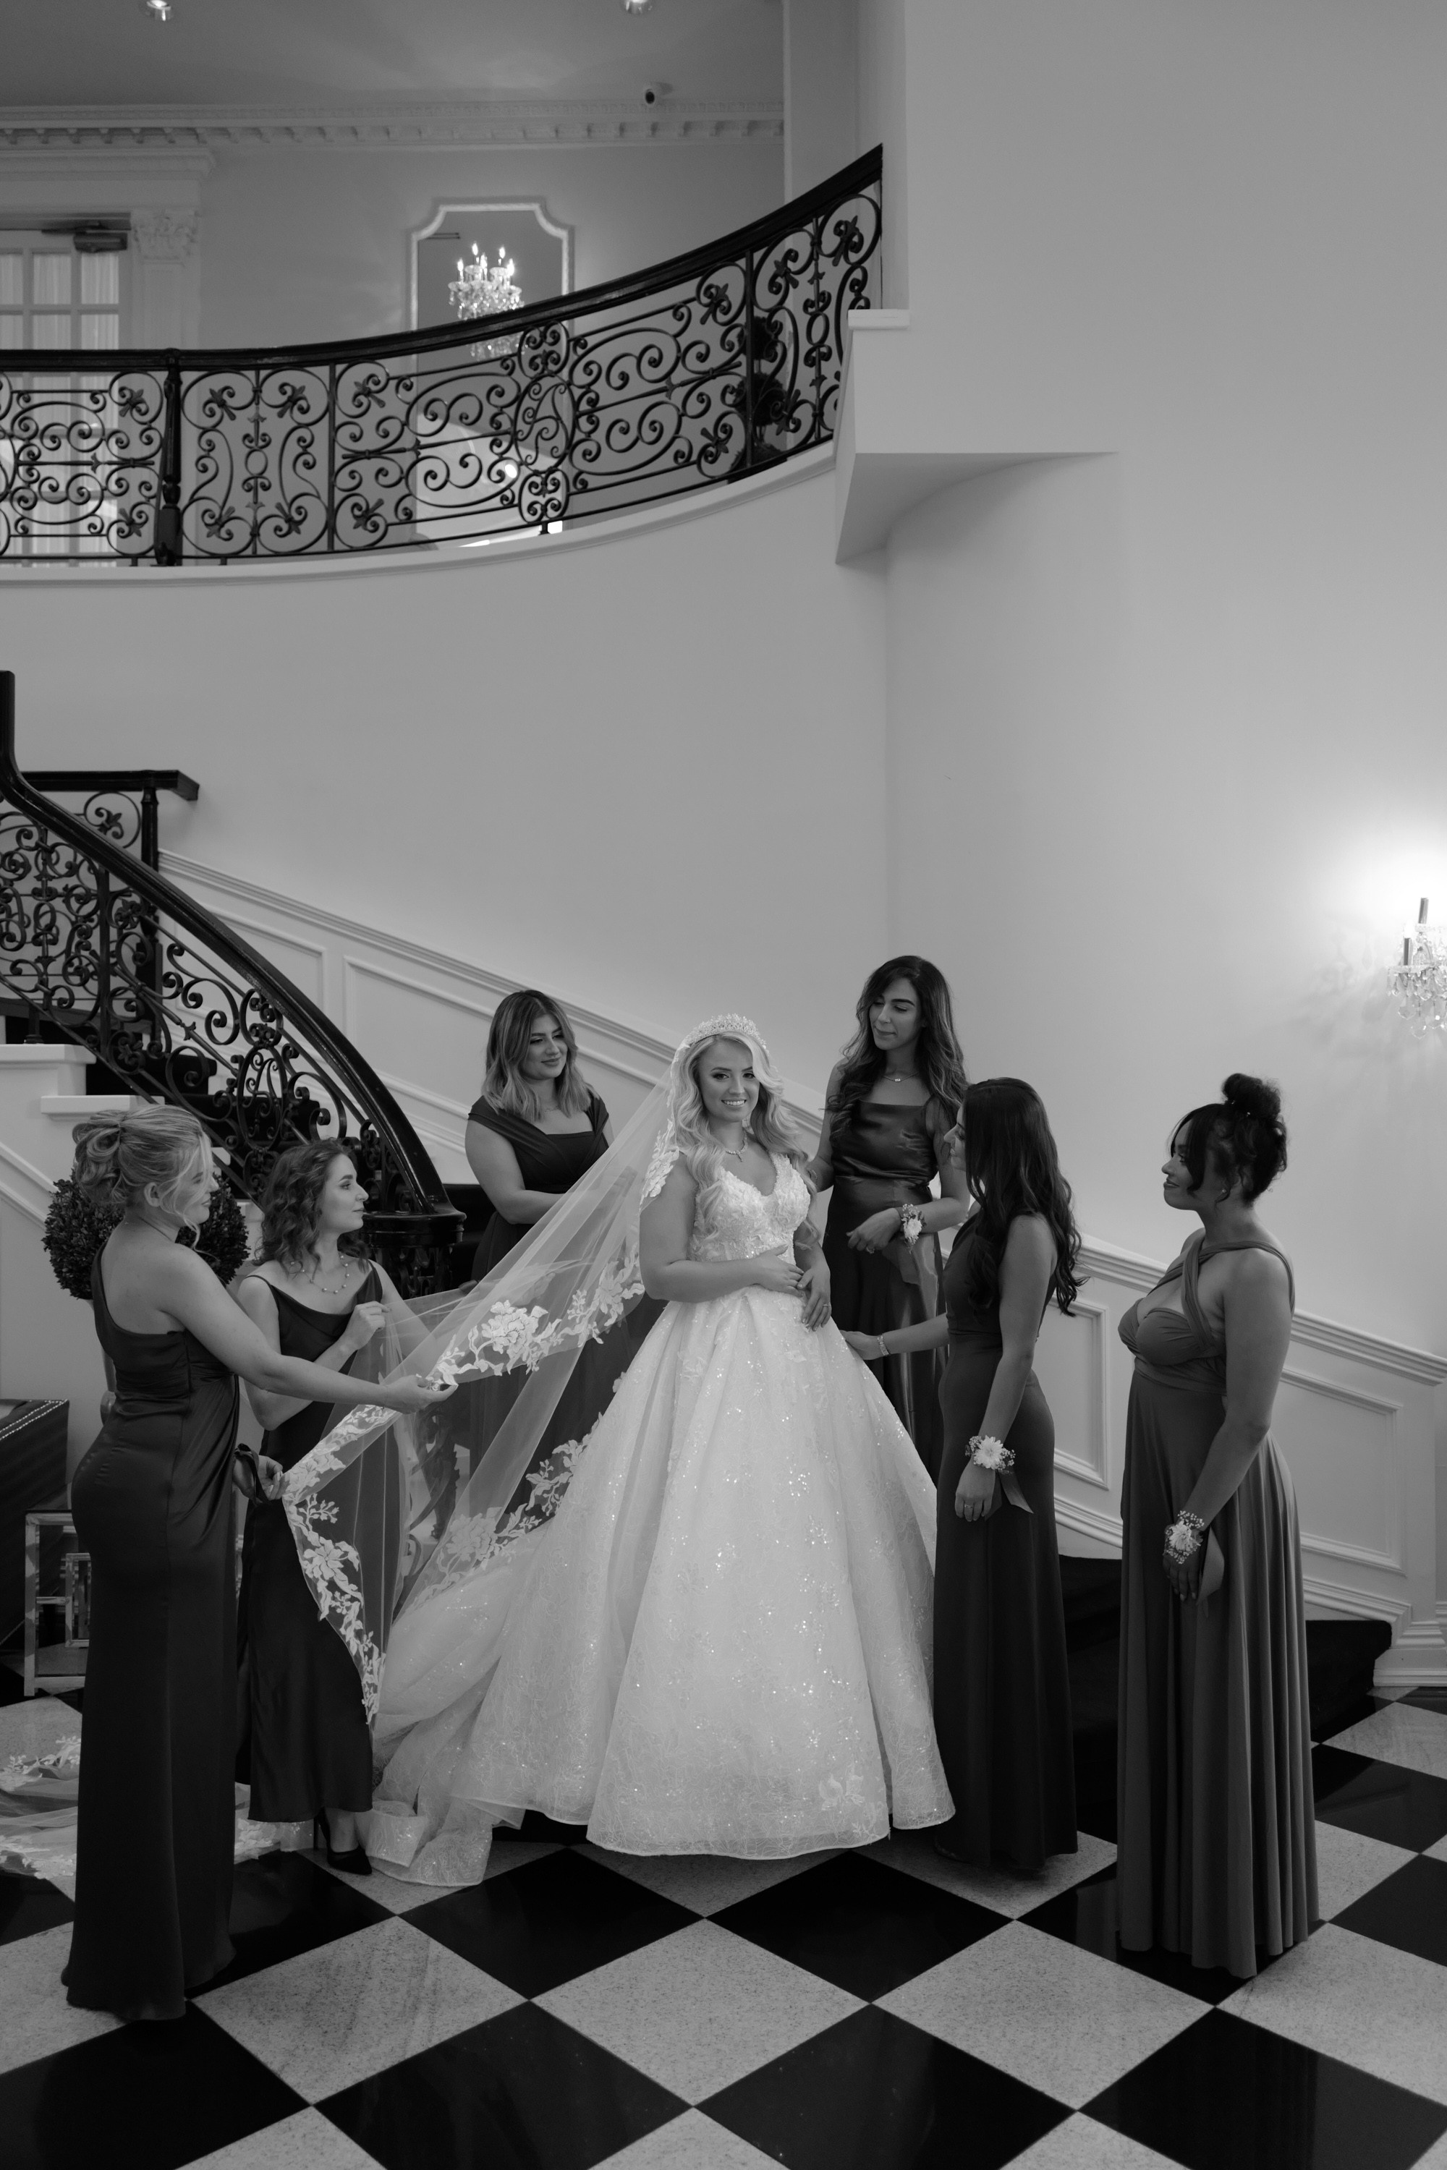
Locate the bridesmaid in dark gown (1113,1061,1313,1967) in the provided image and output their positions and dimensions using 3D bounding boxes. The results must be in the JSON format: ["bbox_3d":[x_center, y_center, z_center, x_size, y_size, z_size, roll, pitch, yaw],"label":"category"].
[{"bbox_3d":[0.990,0.862,3.420,0.400,1.757,0.440,0,0,-28],"label":"bridesmaid in dark gown"}]

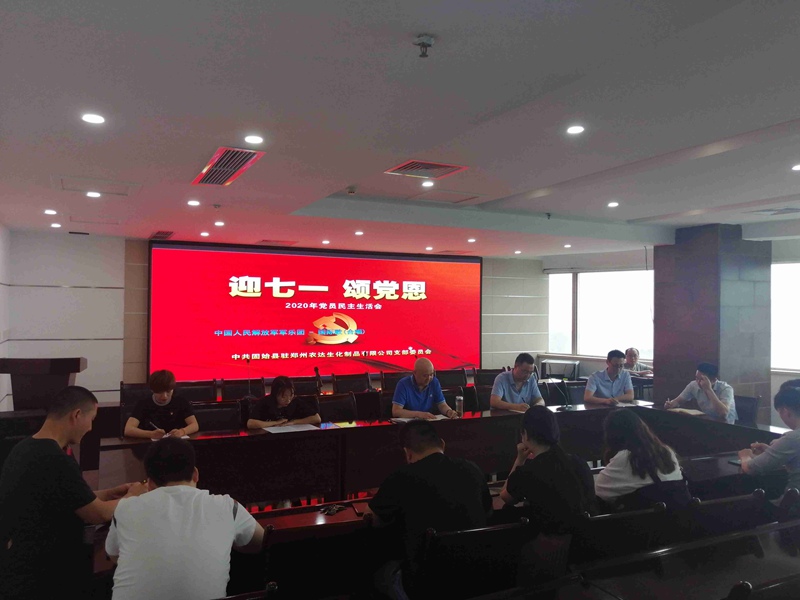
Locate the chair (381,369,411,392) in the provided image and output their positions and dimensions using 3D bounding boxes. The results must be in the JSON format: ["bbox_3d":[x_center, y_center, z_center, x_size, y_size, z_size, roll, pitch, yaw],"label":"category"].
[{"bbox_3d":[0.080,1.347,7.914,0.500,0.920,0.580,1,-1,-26],"label":"chair"}]

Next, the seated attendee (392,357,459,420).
[{"bbox_3d":[0.142,1.137,5.487,0.540,1.260,0.680,1,-1,-25],"label":"seated attendee"}]

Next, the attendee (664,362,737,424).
[{"bbox_3d":[2.970,1.204,6.019,0.780,1.220,0.550,1,-1,-26],"label":"attendee"}]

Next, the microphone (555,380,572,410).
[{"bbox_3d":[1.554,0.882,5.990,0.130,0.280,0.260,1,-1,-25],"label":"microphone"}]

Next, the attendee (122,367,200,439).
[{"bbox_3d":[-1.824,1.134,4.772,0.560,1.220,0.750,1,-1,-26],"label":"attendee"}]

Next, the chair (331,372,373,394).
[{"bbox_3d":[-0.519,1.336,7.571,0.500,0.920,0.580,1,-1,-26],"label":"chair"}]

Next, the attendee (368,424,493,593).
[{"bbox_3d":[0.076,1.127,2.690,0.550,1.220,0.780,1,-1,-26],"label":"attendee"}]

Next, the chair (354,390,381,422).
[{"bbox_3d":[-0.158,1.301,5.533,0.480,0.930,0.560,1,-1,-25],"label":"chair"}]

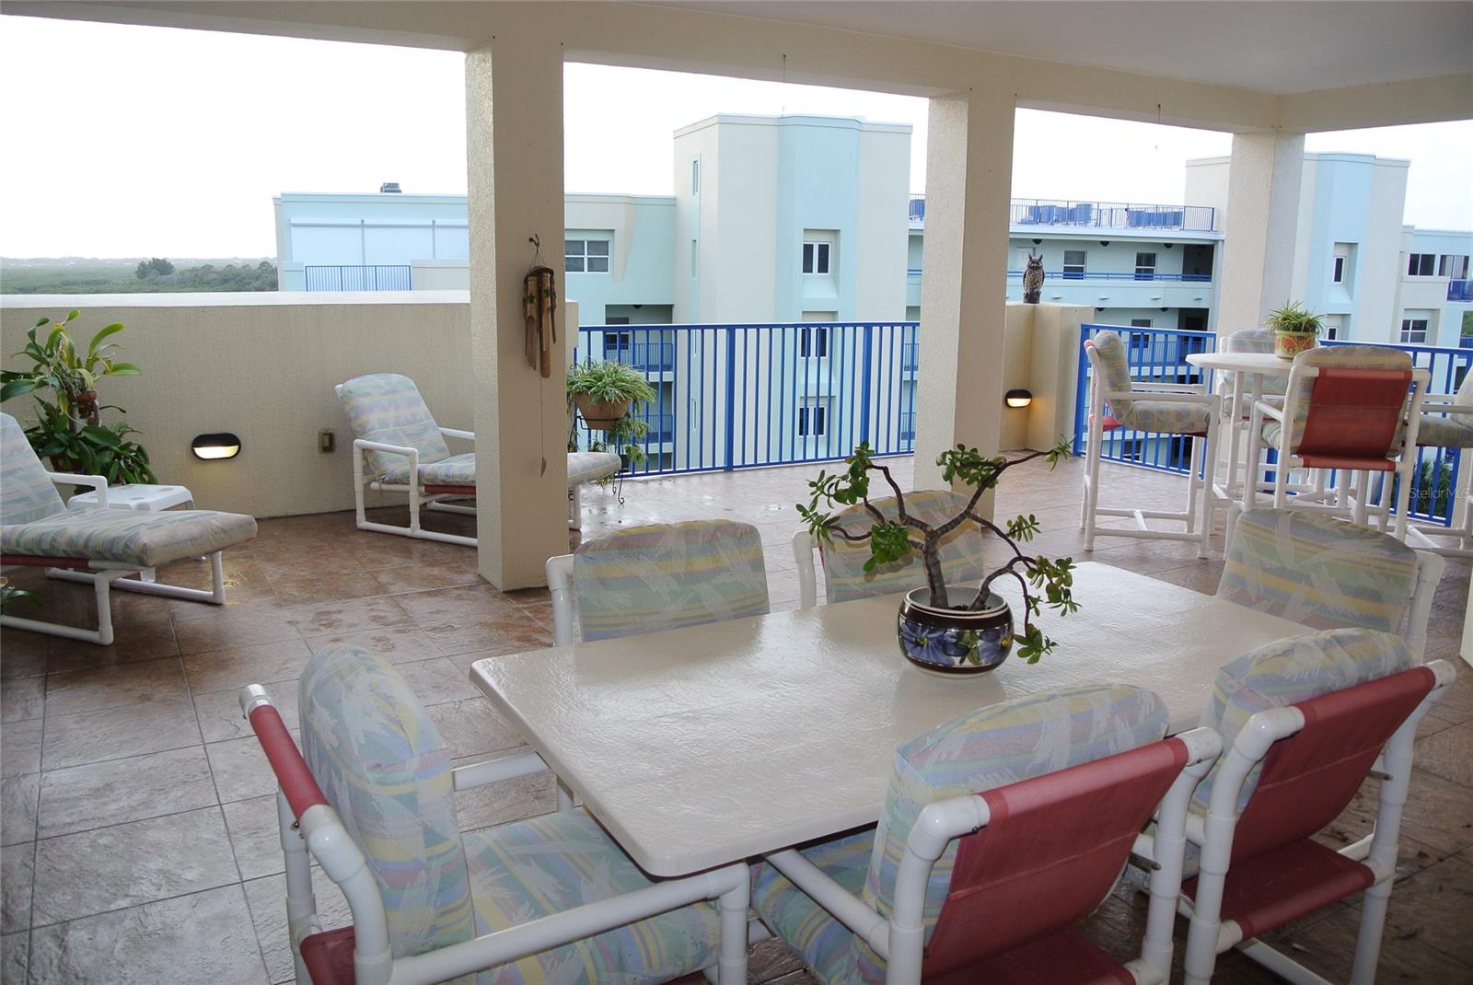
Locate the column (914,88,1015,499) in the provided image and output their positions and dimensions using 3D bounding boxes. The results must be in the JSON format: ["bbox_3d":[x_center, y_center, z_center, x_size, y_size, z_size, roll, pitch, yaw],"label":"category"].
[{"bbox_3d":[1.331,-1.001,6.510,0.340,2.440,0.335,-6,13,-30],"label":"column"}]

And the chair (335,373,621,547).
[{"bbox_3d":[-1.483,-0.195,6.225,1.490,0.850,0.630,7,13,26],"label":"chair"}]

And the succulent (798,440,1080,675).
[{"bbox_3d":[0.397,0.116,2.200,0.540,0.420,0.400,1,11,0],"label":"succulent"}]

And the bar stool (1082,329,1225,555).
[{"bbox_3d":[2.261,-0.307,6.208,0.750,1.190,0.600,4,12,13],"label":"bar stool"}]

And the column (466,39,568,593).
[{"bbox_3d":[-1.014,-0.767,5.135,0.335,2.430,0.335,-6,13,-30],"label":"column"}]

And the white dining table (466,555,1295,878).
[{"bbox_3d":[0.433,0.685,2.325,1.770,0.710,0.860,-6,13,-30],"label":"white dining table"}]

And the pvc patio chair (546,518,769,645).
[{"bbox_3d":[-0.064,0.563,2.507,0.590,0.880,0.710,-4,12,-22],"label":"pvc patio chair"}]

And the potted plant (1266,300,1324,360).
[{"bbox_3d":[3.179,-0.934,6.251,0.340,0.350,0.340,7,13,26],"label":"potted plant"}]

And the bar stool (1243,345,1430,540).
[{"bbox_3d":[2.937,-0.125,5.484,0.610,1.180,0.700,3,11,12],"label":"bar stool"}]

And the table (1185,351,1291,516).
[{"bbox_3d":[3.010,-0.196,6.096,1.080,1.040,1.080,4,12,13],"label":"table"}]

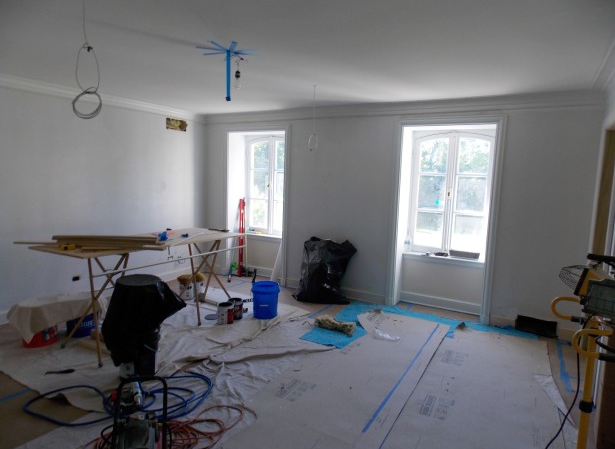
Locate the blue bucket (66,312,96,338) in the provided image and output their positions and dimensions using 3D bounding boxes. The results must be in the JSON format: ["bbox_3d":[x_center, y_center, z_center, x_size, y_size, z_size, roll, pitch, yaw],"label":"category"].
[{"bbox_3d":[-2.191,0.871,3.970,0.300,0.370,0.300,2,7,0],"label":"blue bucket"}]

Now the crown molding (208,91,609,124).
[{"bbox_3d":[0.594,-1.406,5.058,5.055,0.130,0.115,5,7,29],"label":"crown molding"}]

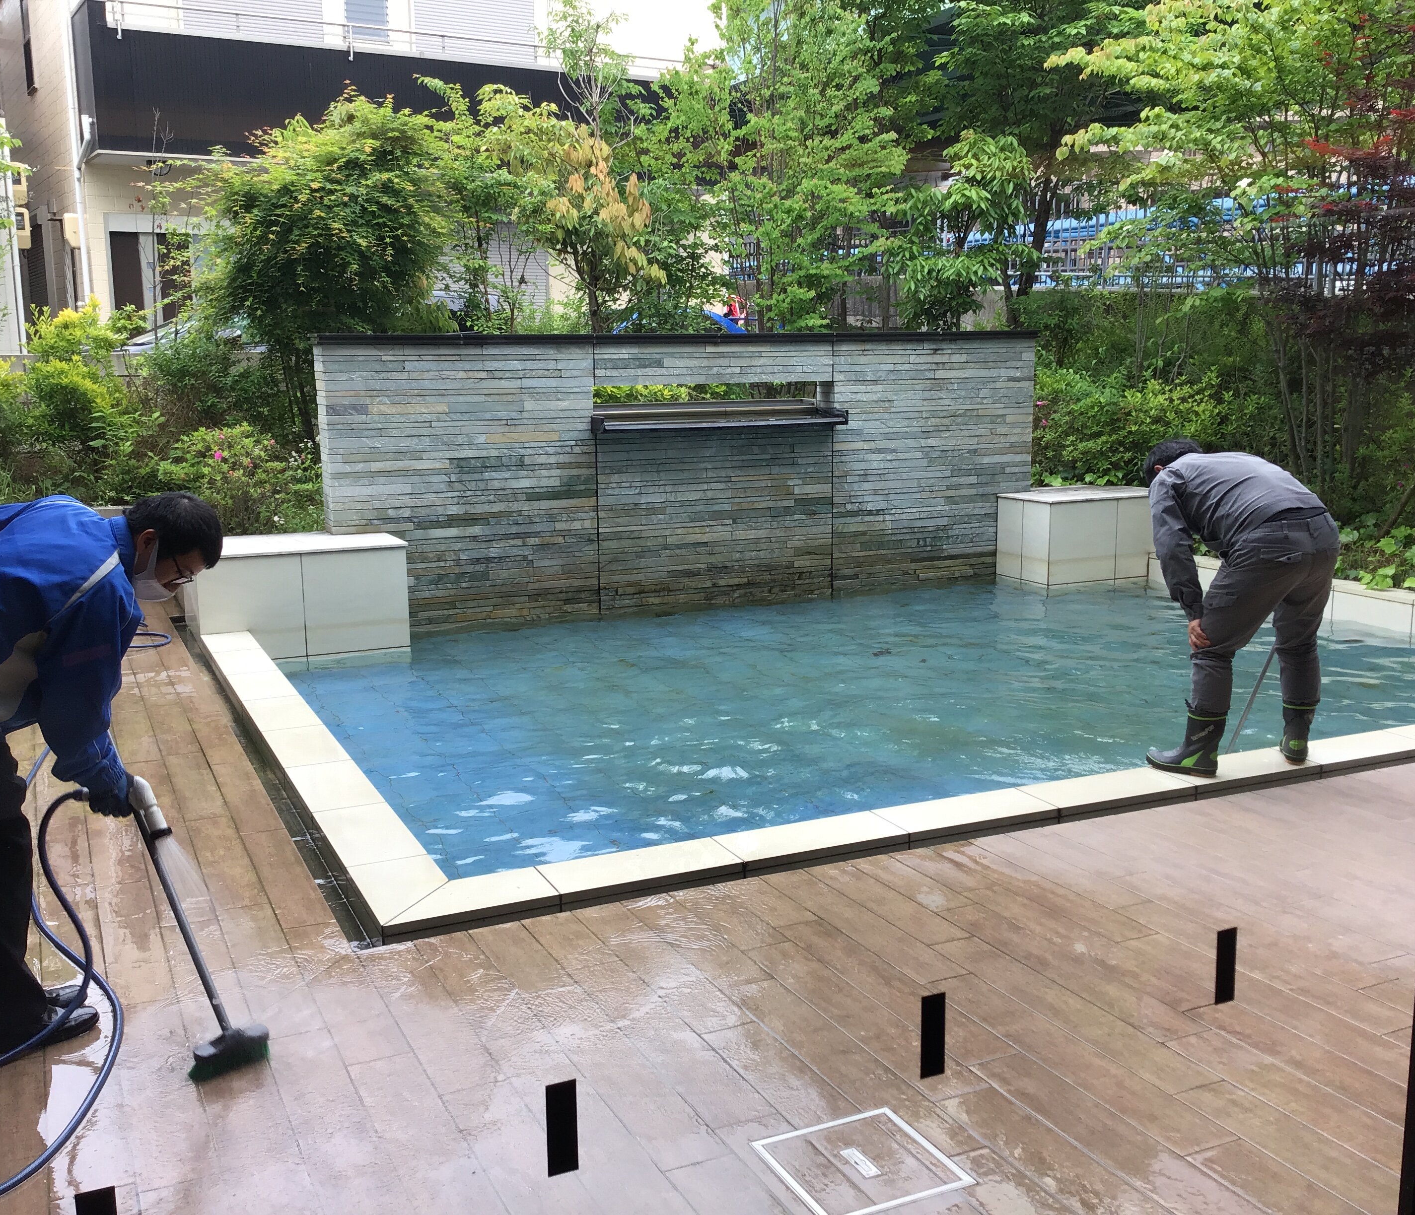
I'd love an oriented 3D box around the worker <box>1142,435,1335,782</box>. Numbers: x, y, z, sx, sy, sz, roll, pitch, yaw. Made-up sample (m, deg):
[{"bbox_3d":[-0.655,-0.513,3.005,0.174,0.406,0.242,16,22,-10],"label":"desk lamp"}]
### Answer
[{"bbox_3d":[1.924,-0.007,5.386,0.620,1.200,0.780,-10,14,-42],"label":"worker"}]

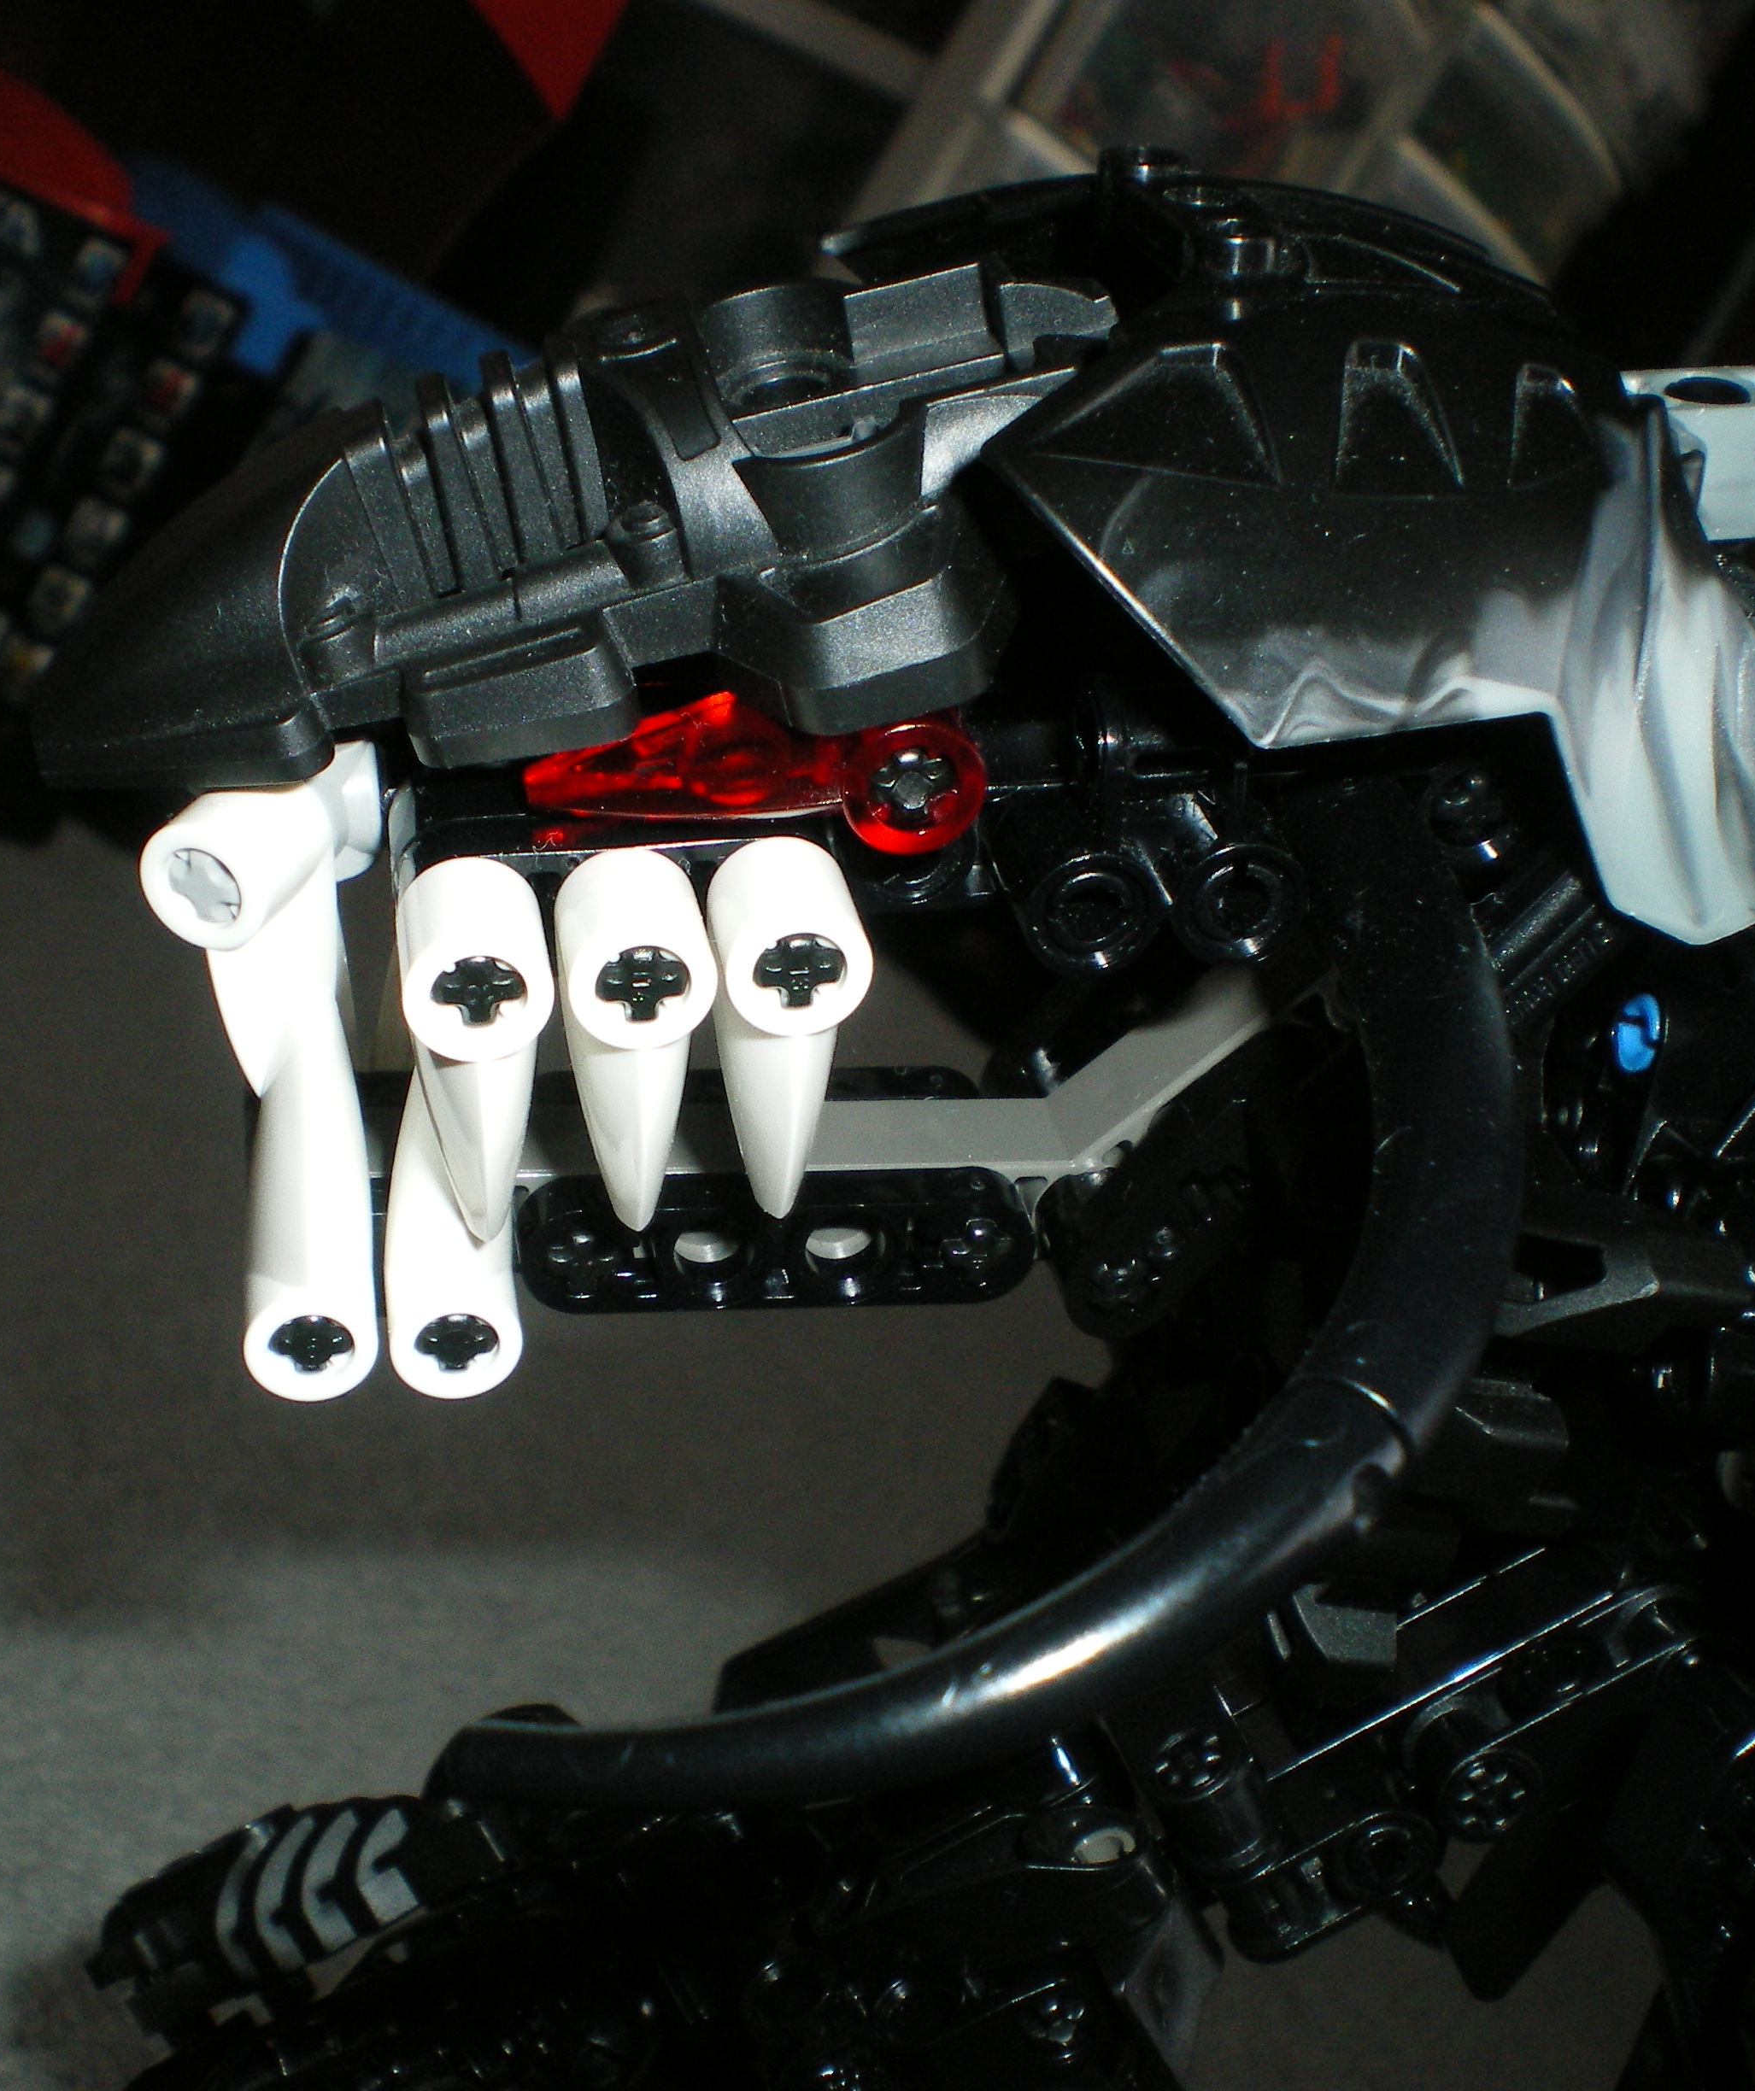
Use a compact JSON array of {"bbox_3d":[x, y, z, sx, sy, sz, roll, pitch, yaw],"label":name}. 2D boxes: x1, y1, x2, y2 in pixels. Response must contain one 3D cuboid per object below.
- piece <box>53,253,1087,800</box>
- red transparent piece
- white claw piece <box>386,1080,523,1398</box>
[{"bbox_3d":[-0.015,-0.028,0.151,0.063,0.019,0.024,-16,49,-7],"label":"piece"},{"bbox_3d":[-0.007,-0.015,0.149,0.023,0.007,0.008,-2,32,-12],"label":"red transparent piece"},{"bbox_3d":[-0.024,0.008,0.162,0.007,0.023,0.008,-1,32,-12],"label":"white claw piece"}]

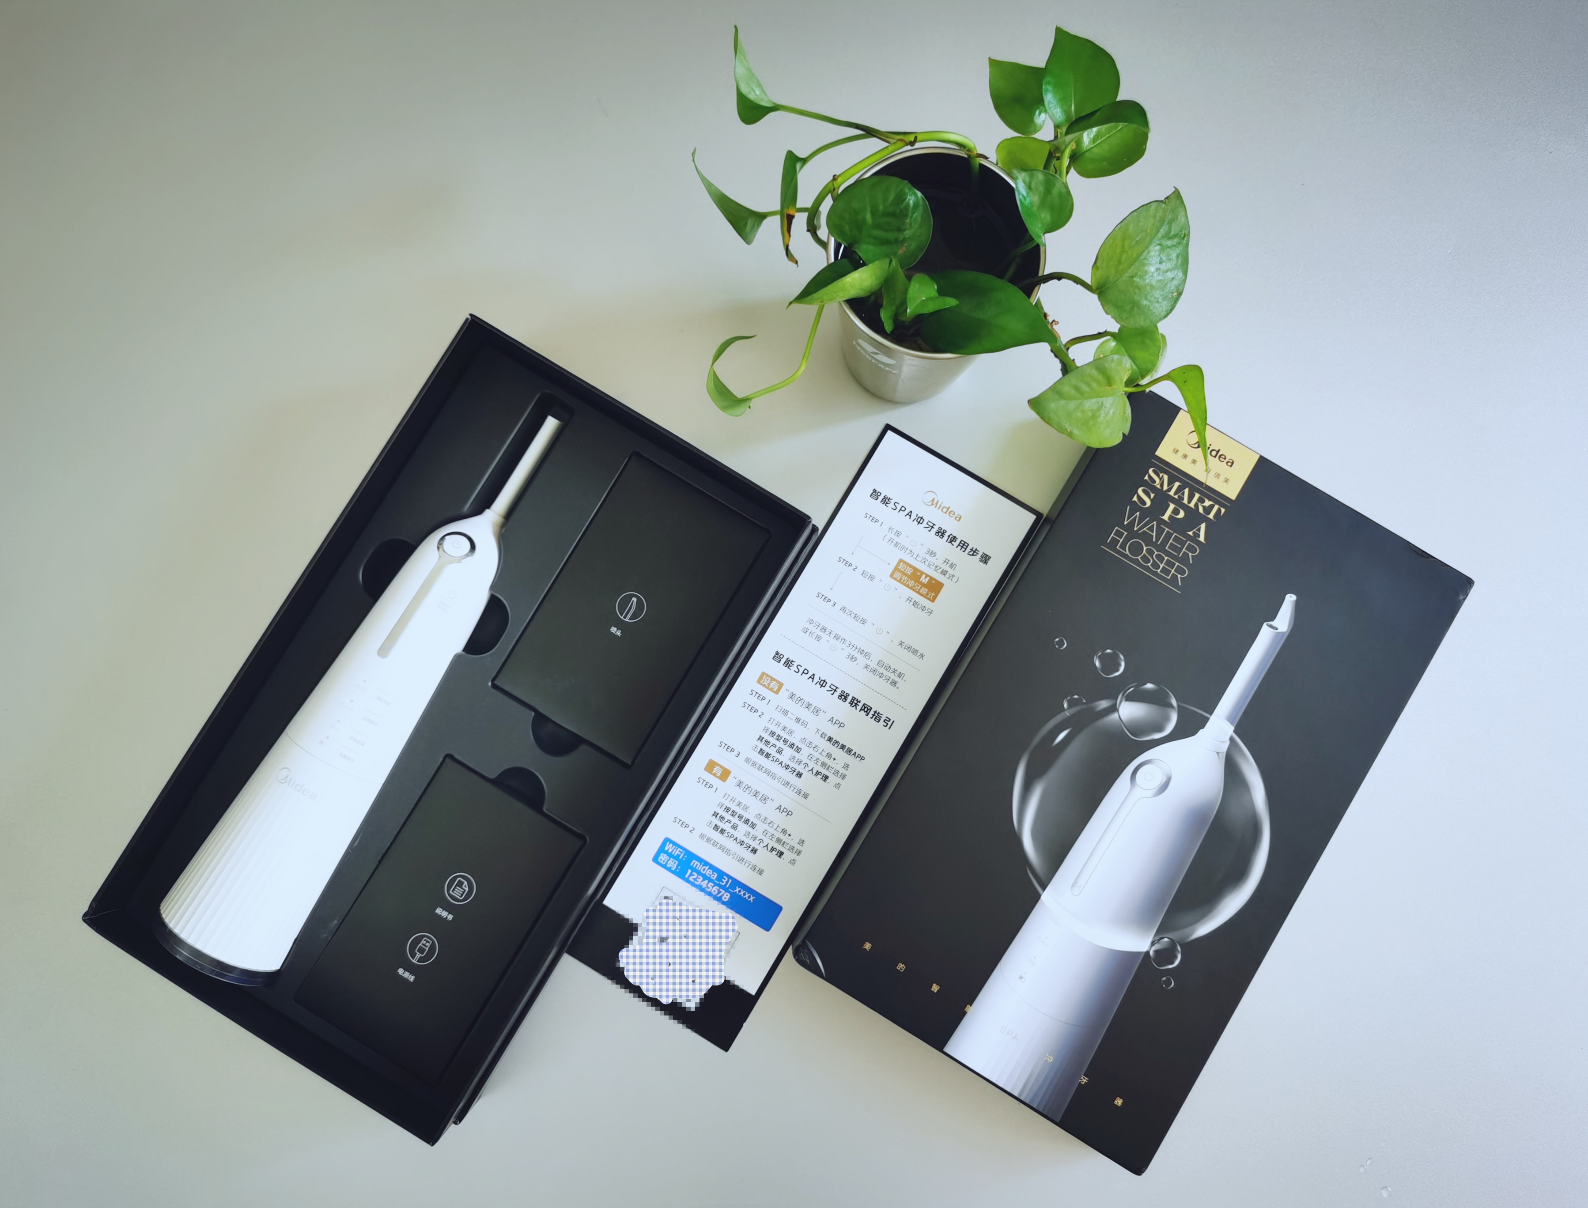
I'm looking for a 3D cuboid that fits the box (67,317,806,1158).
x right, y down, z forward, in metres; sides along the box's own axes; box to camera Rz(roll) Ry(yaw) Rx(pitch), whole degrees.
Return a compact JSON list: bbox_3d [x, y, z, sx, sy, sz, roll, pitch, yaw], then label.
[{"bbox_3d":[-0.142,0.051,0.560,0.172,0.076,0.299,31,85,3],"label":"box"}]

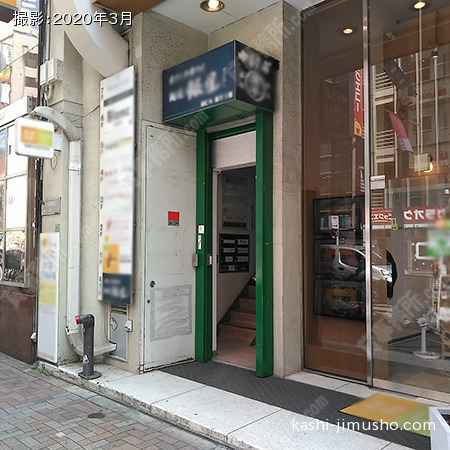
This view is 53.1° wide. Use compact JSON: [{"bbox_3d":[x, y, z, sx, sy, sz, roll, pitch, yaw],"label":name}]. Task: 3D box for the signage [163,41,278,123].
[{"bbox_3d":[-0.081,-1.612,5.477,1.185,0.638,0.735,-2,-3,43],"label":"signage"}]

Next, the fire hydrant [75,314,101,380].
[{"bbox_3d":[-1.543,1.376,5.137,0.250,0.690,0.290,-3,-4,44],"label":"fire hydrant"}]

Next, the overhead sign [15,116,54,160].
[{"bbox_3d":[-2.302,-1.034,5.462,0.090,0.425,0.445,-3,-4,44],"label":"overhead sign"}]

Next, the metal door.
[{"bbox_3d":[-0.690,0.261,5.656,0.053,2.955,0.855,-2,-3,43],"label":"metal door"}]

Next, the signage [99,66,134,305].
[{"bbox_3d":[-1.354,-0.473,5.626,0.738,2.854,0.052,-2,-3,43],"label":"signage"}]

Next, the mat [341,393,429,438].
[{"bbox_3d":[1.618,1.667,3.992,0.938,0.011,0.720,-2,-3,43],"label":"mat"}]

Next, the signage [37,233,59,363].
[{"bbox_3d":[-2.215,0.894,5.673,0.525,1.583,0.037,-2,-3,43],"label":"signage"}]

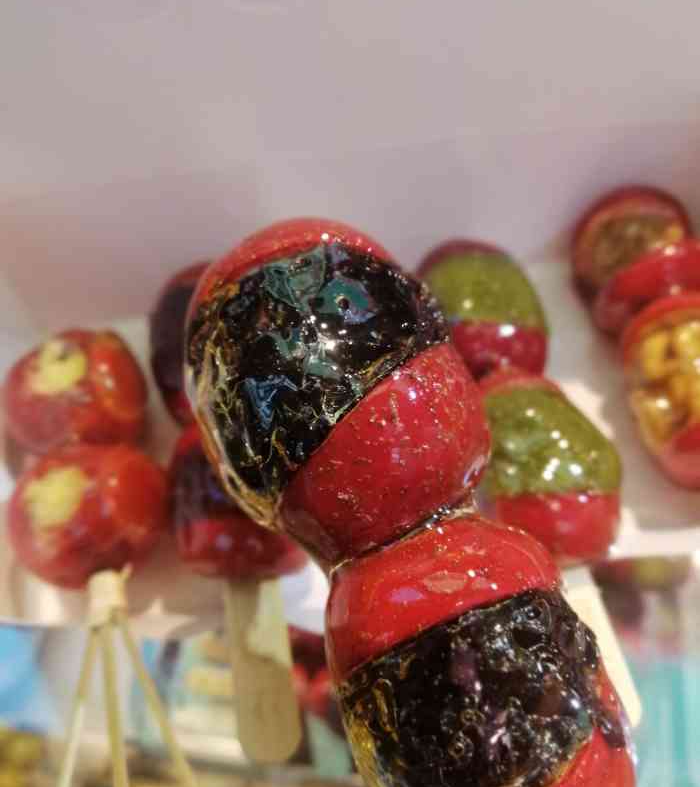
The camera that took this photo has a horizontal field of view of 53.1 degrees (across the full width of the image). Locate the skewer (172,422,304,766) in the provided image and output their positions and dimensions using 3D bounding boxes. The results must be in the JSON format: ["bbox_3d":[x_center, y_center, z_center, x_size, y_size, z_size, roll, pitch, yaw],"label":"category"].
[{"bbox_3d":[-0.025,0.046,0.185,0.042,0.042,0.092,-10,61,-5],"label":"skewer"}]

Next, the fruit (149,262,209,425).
[{"bbox_3d":[-0.044,-0.016,0.227,0.041,0.042,0.049,-9,65,-4],"label":"fruit"}]

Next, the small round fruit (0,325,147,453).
[{"bbox_3d":[-0.085,0.000,0.216,0.044,0.044,0.042,-9,65,-4],"label":"small round fruit"}]

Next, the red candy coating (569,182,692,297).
[{"bbox_3d":[0.095,-0.050,0.236,0.041,0.041,0.043,-13,56,-7],"label":"red candy coating"}]

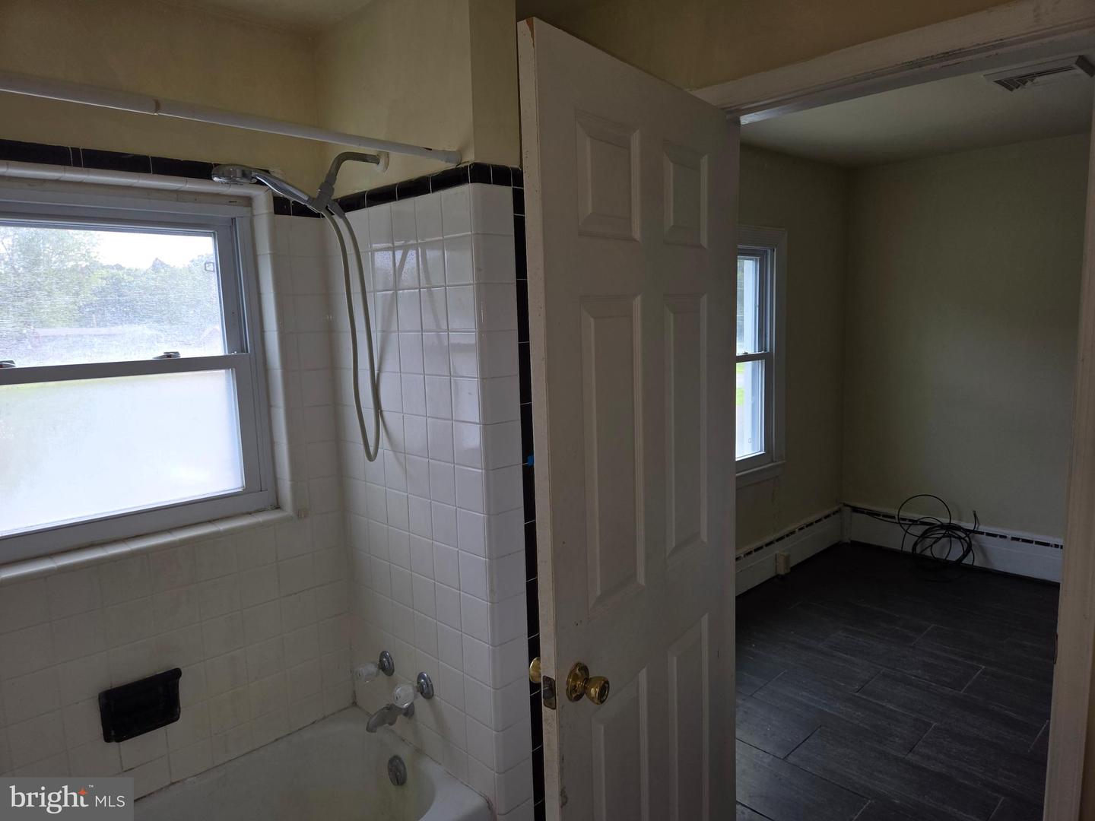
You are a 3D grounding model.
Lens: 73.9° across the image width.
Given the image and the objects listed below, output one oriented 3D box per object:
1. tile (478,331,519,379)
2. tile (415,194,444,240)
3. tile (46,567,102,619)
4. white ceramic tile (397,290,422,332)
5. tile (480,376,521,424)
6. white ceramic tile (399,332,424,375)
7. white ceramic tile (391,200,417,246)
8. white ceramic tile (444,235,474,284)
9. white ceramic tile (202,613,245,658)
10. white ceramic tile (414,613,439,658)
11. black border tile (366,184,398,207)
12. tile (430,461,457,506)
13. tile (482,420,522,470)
[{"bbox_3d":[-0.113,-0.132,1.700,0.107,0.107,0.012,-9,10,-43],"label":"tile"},{"bbox_3d":[-0.280,-0.462,1.750,0.009,0.107,0.107,-9,10,-43],"label":"tile"},{"bbox_3d":[-1.125,0.434,1.732,0.107,0.107,0.009,-9,10,-43],"label":"tile"},{"bbox_3d":[-0.356,-0.260,1.890,0.009,0.109,0.109,-9,10,-43],"label":"white ceramic tile"},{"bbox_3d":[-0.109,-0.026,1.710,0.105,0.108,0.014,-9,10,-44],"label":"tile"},{"bbox_3d":[-0.352,-0.151,1.903,0.009,0.108,0.108,-9,10,-43],"label":"white ceramic tile"},{"bbox_3d":[-0.357,-0.472,1.831,0.009,0.108,0.108,-9,10,-43],"label":"white ceramic tile"},{"bbox_3d":[-0.205,-0.354,1.718,0.009,0.109,0.109,-9,10,-43],"label":"white ceramic tile"},{"bbox_3d":[-0.885,0.613,1.983,0.107,0.107,0.009,-9,10,-43],"label":"white ceramic tile"},{"bbox_3d":[-0.328,0.614,1.994,0.010,0.108,0.108,-9,10,-43],"label":"white ceramic tile"},{"bbox_3d":[-0.429,-0.560,1.896,0.012,0.045,0.150,-9,10,-43],"label":"black border tile"},{"bbox_3d":[-0.264,0.185,1.860,0.010,0.108,0.108,-9,10,-43],"label":"tile"},{"bbox_3d":[-0.110,0.083,1.762,0.111,0.109,0.018,-9,10,-43],"label":"tile"}]

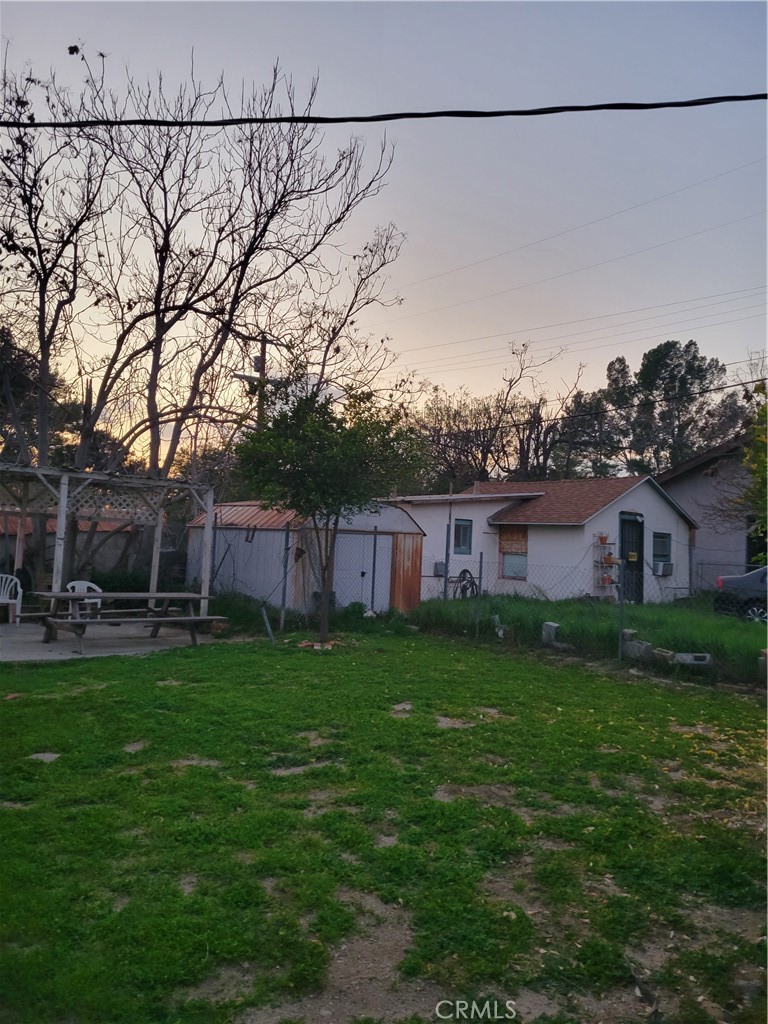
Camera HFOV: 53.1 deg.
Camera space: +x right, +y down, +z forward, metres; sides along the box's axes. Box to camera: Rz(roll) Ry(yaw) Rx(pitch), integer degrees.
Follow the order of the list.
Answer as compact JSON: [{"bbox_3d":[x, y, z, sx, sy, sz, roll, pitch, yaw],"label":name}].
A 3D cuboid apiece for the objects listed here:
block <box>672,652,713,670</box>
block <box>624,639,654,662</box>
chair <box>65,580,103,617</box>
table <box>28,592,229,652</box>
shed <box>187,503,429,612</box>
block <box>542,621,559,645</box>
[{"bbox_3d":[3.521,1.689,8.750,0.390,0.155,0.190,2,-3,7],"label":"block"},{"bbox_3d":[3.339,1.841,10.150,0.190,0.190,0.390,4,-4,-26],"label":"block"},{"bbox_3d":[-5.462,1.640,13.999,0.580,0.780,0.570,4,-4,-30],"label":"chair"},{"bbox_3d":[-3.797,1.566,11.221,2.480,0.740,1.540,6,-5,-44],"label":"table"},{"bbox_3d":[-1.704,0.898,15.995,3.120,2.170,4.050,6,-5,-42],"label":"shed"},{"bbox_3d":[2.545,1.883,11.700,0.190,0.360,0.190,0,-4,35],"label":"block"}]

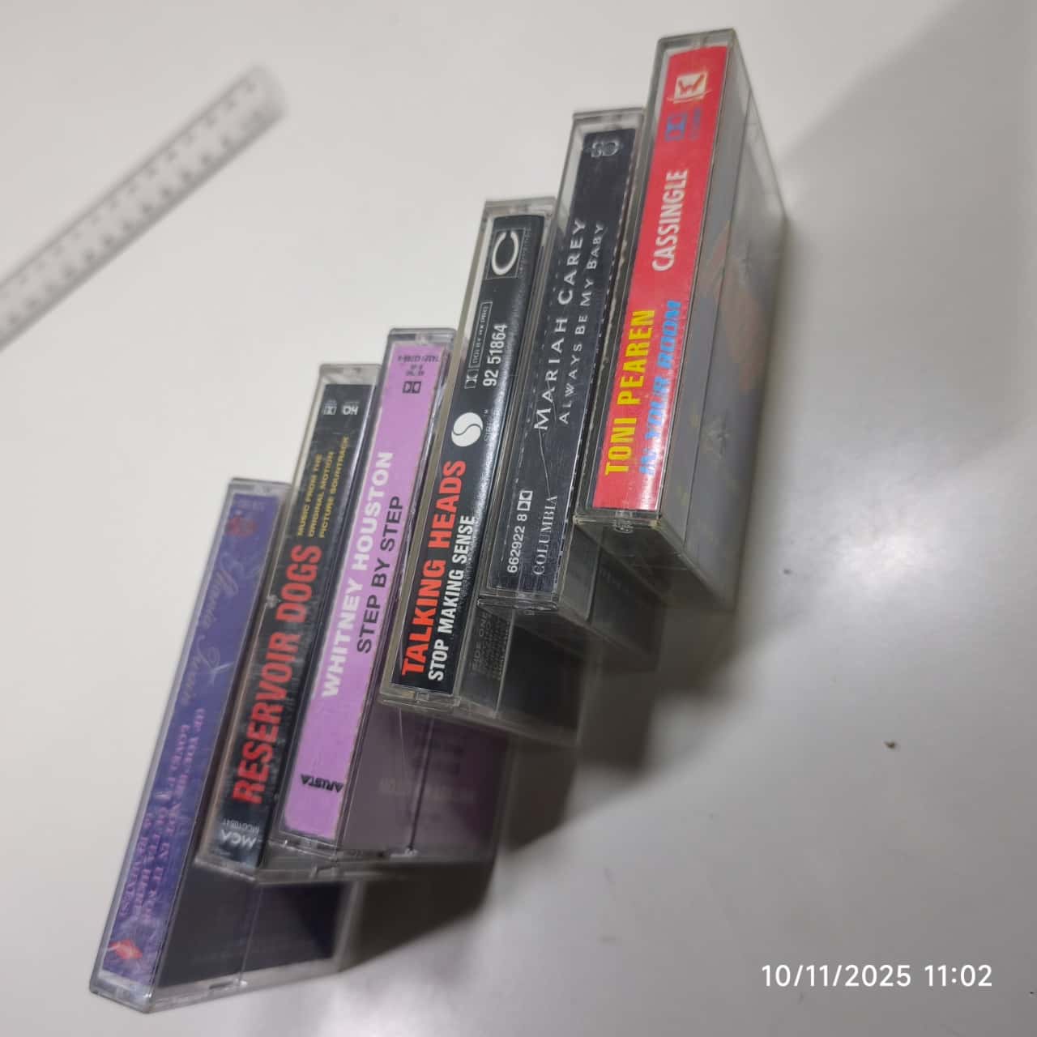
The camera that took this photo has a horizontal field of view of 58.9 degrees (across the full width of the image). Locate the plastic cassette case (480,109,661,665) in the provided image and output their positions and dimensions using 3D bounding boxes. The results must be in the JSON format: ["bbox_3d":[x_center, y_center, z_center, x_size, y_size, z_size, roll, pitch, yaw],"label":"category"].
[{"bbox_3d":[0.023,-0.025,0.215,0.017,0.070,0.109,4,75,25],"label":"plastic cassette case"}]

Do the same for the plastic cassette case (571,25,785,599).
[{"bbox_3d":[0.041,-0.041,0.212,0.017,0.070,0.109,4,75,25],"label":"plastic cassette case"}]

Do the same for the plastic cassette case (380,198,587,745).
[{"bbox_3d":[0.004,-0.007,0.216,0.017,0.070,0.109,4,75,25],"label":"plastic cassette case"}]

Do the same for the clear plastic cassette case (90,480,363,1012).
[{"bbox_3d":[-0.055,0.054,0.224,0.017,0.070,0.109,5,75,25],"label":"clear plastic cassette case"}]

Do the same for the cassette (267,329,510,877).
[{"bbox_3d":[-0.018,0.021,0.216,0.017,0.070,0.109,4,75,25],"label":"cassette"}]

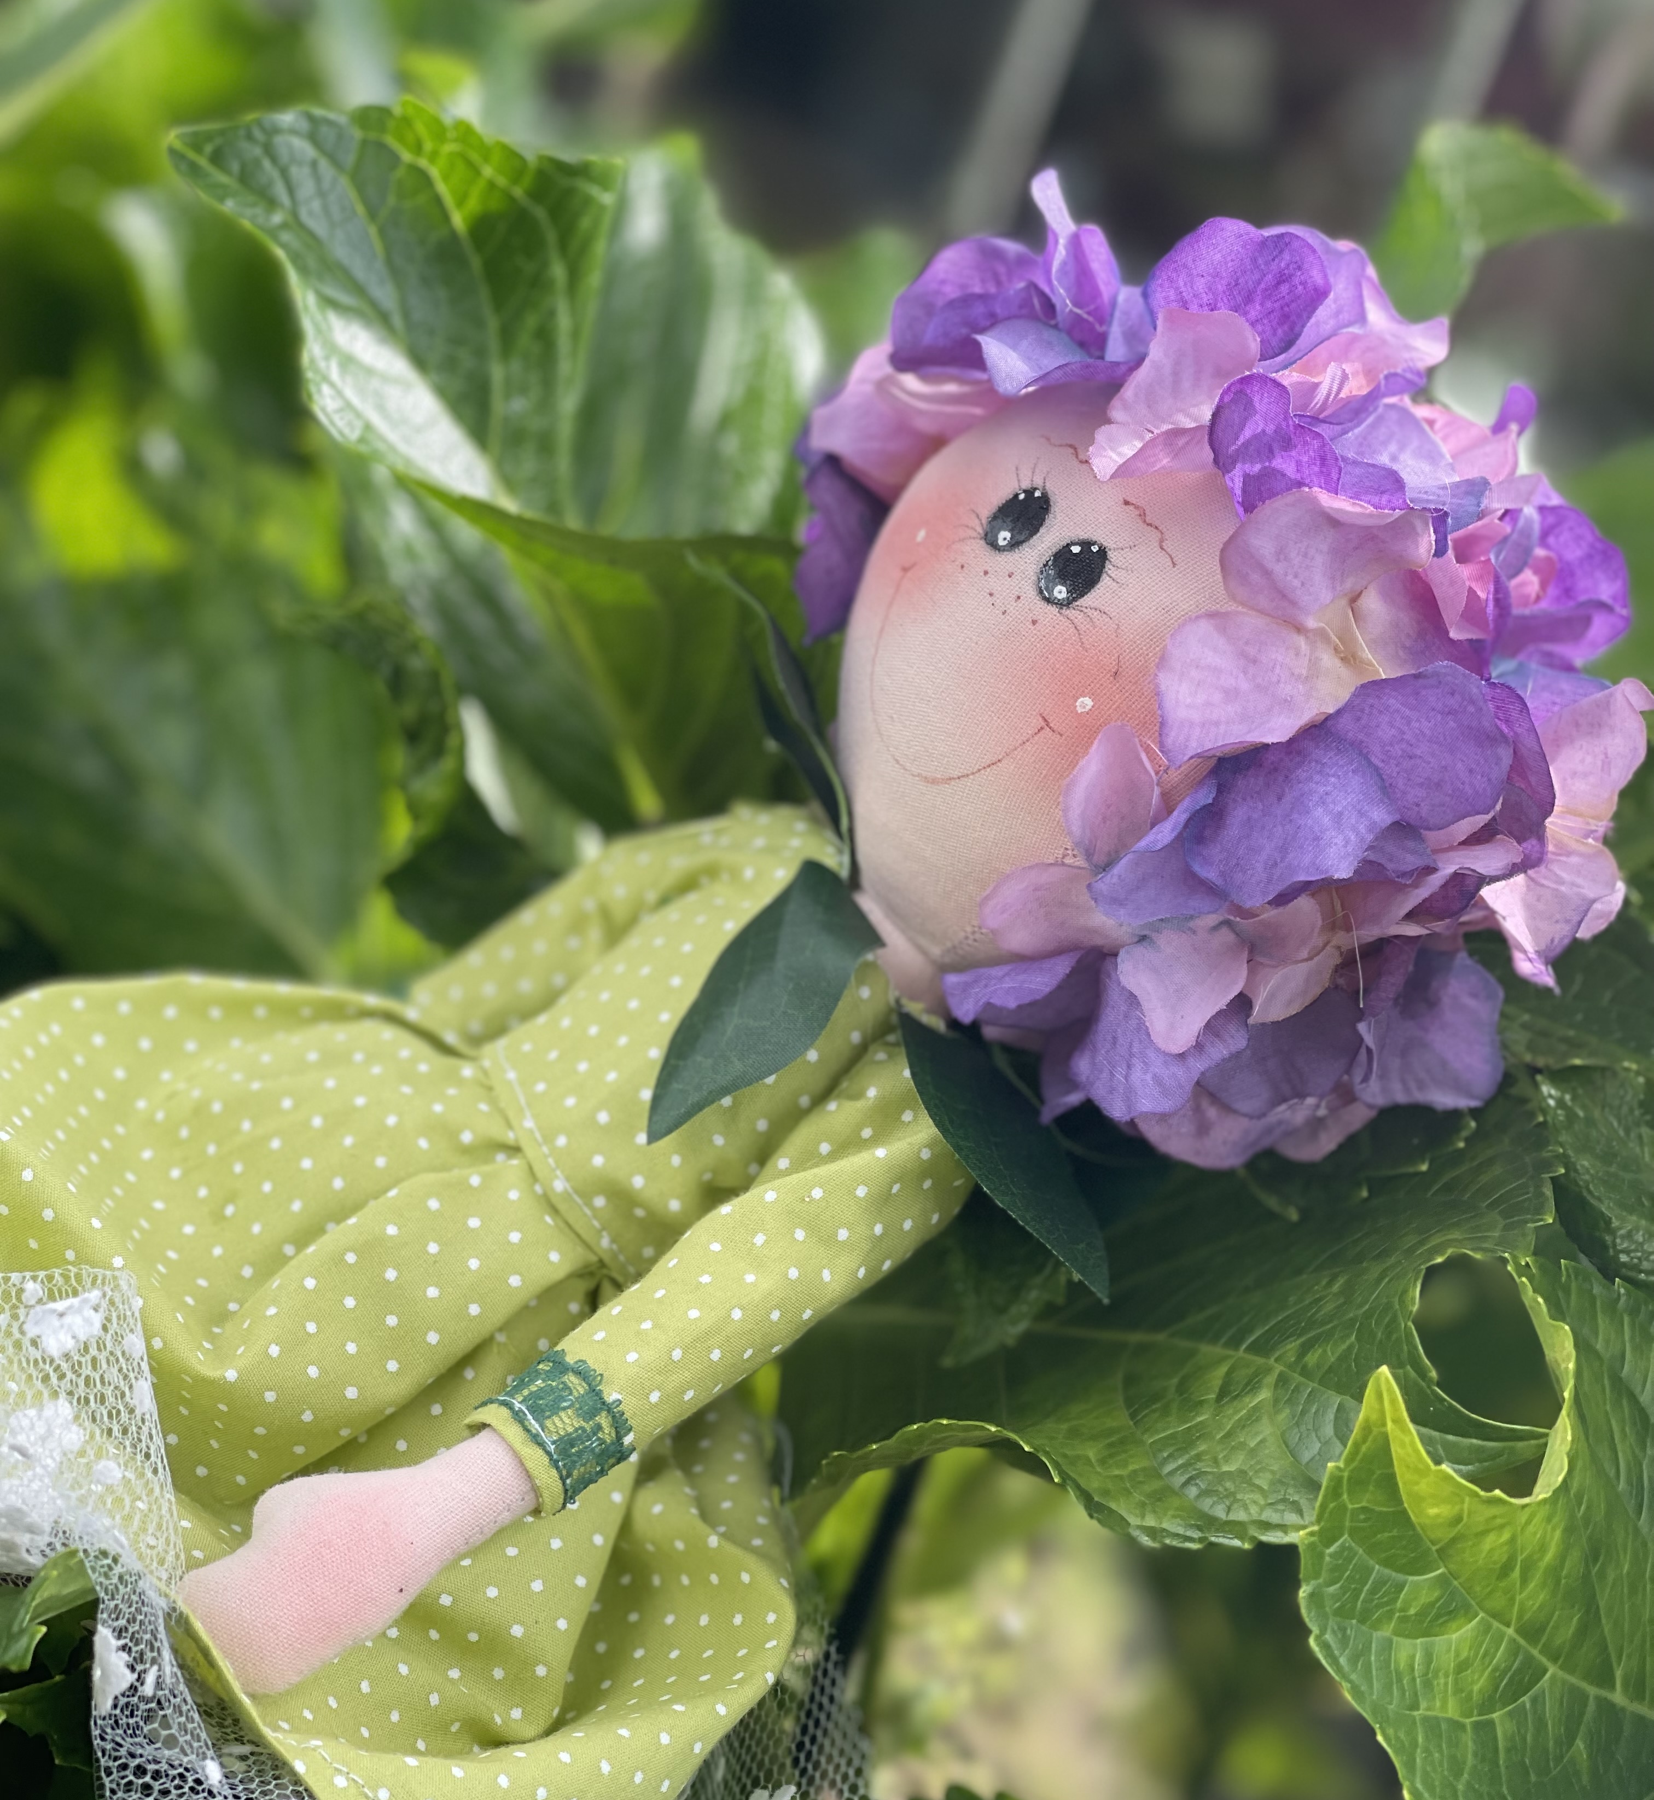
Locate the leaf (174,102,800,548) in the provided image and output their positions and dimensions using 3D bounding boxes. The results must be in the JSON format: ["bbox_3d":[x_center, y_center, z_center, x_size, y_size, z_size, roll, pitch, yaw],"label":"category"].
[{"bbox_3d":[-0.054,-0.093,0.660,0.098,0.060,0.045,11,6,-9],"label":"leaf"}]

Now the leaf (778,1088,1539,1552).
[{"bbox_3d":[0.051,0.063,0.615,0.114,0.036,0.078,-1,44,-7],"label":"leaf"}]

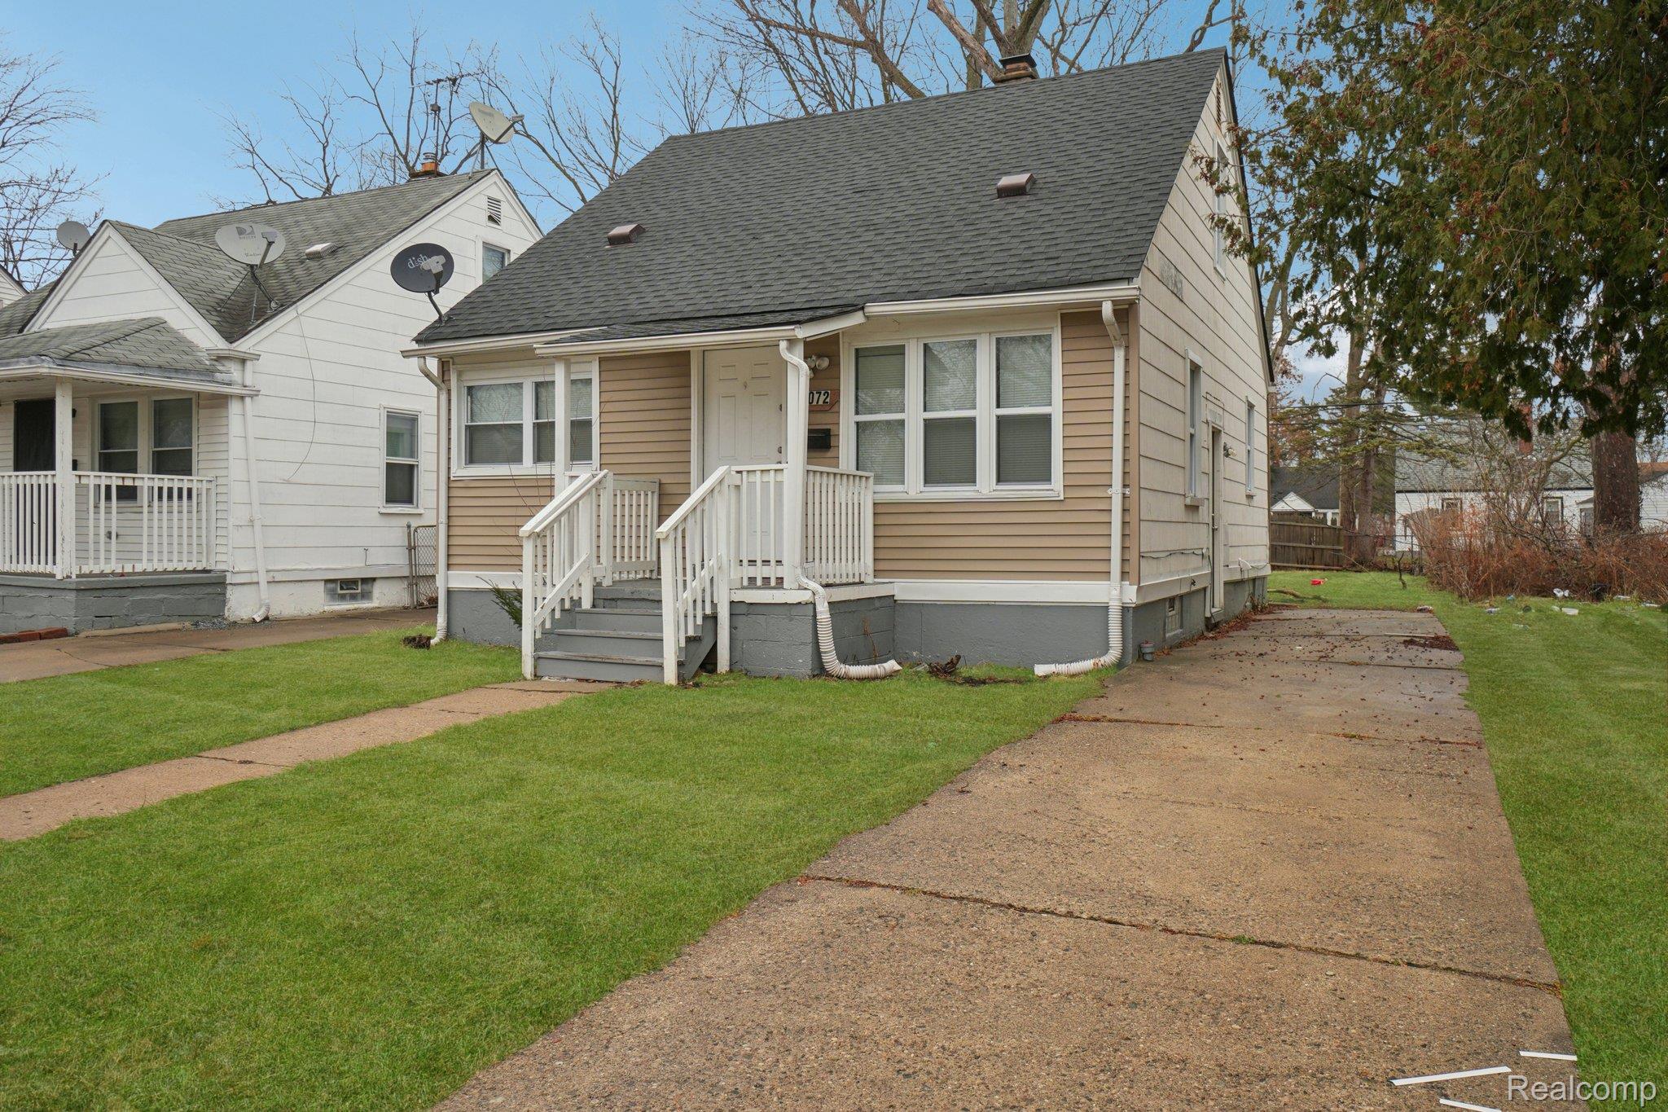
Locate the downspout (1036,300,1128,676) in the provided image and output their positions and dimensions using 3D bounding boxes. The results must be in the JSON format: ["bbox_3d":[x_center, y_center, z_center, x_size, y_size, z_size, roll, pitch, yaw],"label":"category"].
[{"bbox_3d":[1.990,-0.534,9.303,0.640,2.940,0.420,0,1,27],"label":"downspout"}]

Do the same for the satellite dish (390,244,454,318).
[{"bbox_3d":[-4.419,-2.950,12.450,0.660,0.830,0.520,-1,1,-30],"label":"satellite dish"}]

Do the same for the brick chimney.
[{"bbox_3d":[2.304,-5.897,14.550,0.450,0.550,0.430,0,1,27],"label":"brick chimney"}]

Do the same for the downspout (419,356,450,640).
[{"bbox_3d":[-4.364,-0.604,12.561,0.120,3.060,0.400,0,1,27],"label":"downspout"}]

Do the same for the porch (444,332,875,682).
[{"bbox_3d":[-1.257,-0.491,9.874,2.800,2.800,2.400,0,1,27],"label":"porch"}]

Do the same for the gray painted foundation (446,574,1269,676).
[{"bbox_3d":[0.708,0.579,14.307,7.480,0.550,9.650,0,1,27],"label":"gray painted foundation"}]

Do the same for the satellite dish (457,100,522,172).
[{"bbox_3d":[-5.129,-6.260,17.300,0.750,1.030,0.780,1,1,36],"label":"satellite dish"}]

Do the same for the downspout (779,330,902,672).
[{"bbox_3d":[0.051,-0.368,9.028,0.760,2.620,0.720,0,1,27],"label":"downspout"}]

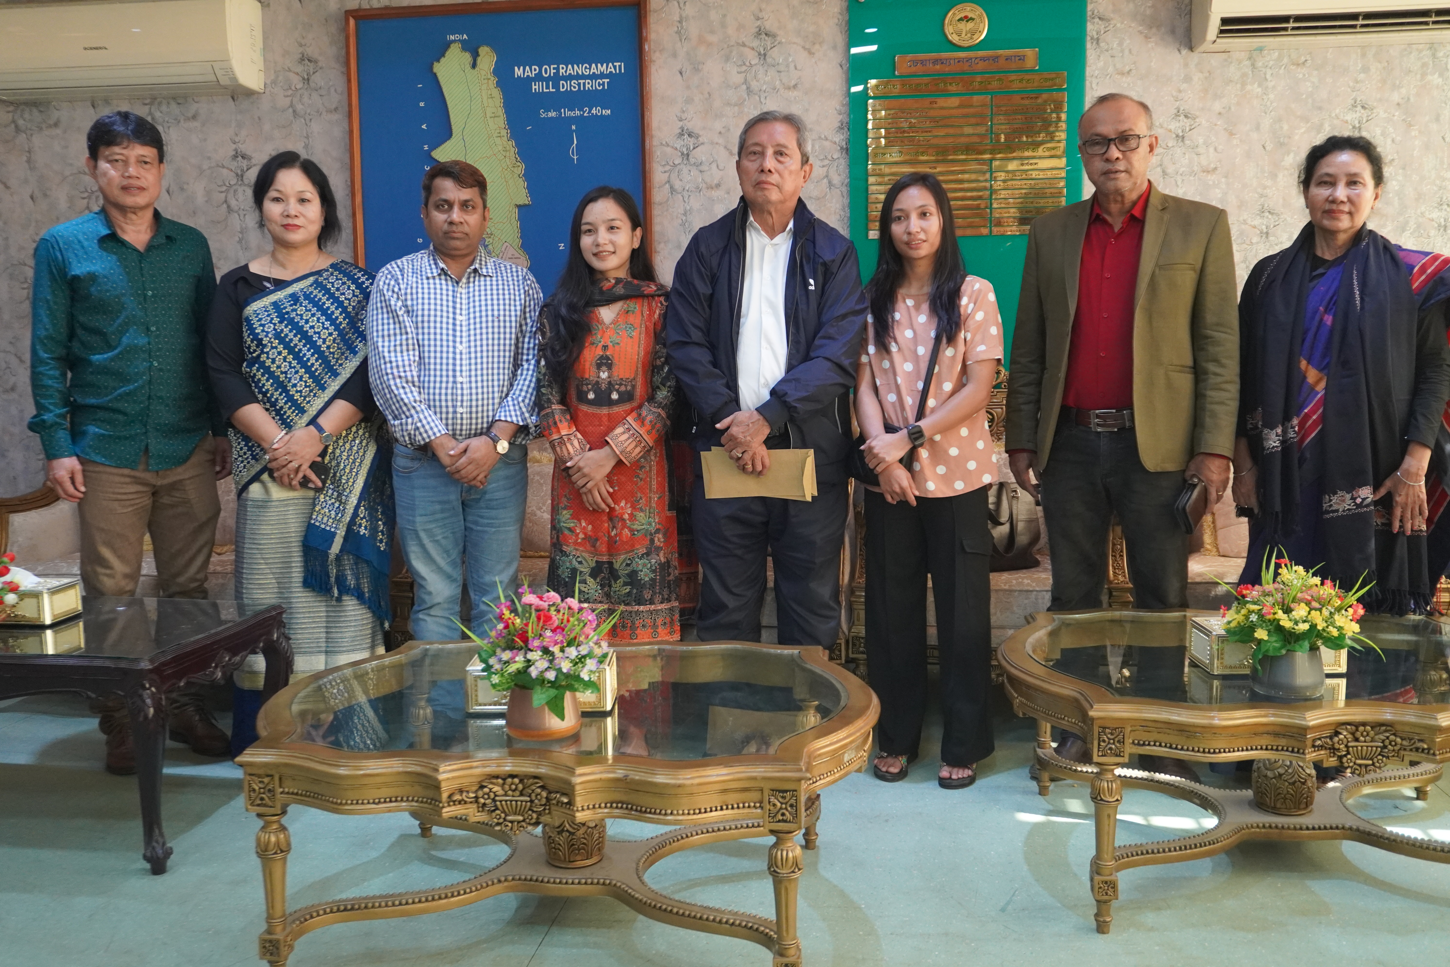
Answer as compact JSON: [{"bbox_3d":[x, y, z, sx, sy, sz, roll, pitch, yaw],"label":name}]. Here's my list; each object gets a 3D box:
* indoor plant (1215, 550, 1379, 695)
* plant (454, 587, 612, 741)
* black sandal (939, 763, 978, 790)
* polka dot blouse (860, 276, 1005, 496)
[{"bbox_3d":[1.096,0.260,2.393,0.286,0.263,0.250,0,7,6],"label":"indoor plant"},{"bbox_3d":[-0.338,0.314,2.248,0.280,0.260,0.260,0,7,6],"label":"plant"},{"bbox_3d":[0.583,0.704,3.184,0.098,0.070,0.235,-1,7,3],"label":"black sandal"},{"bbox_3d":[0.519,-0.248,3.134,0.370,0.555,0.250,1,7,14],"label":"polka dot blouse"}]

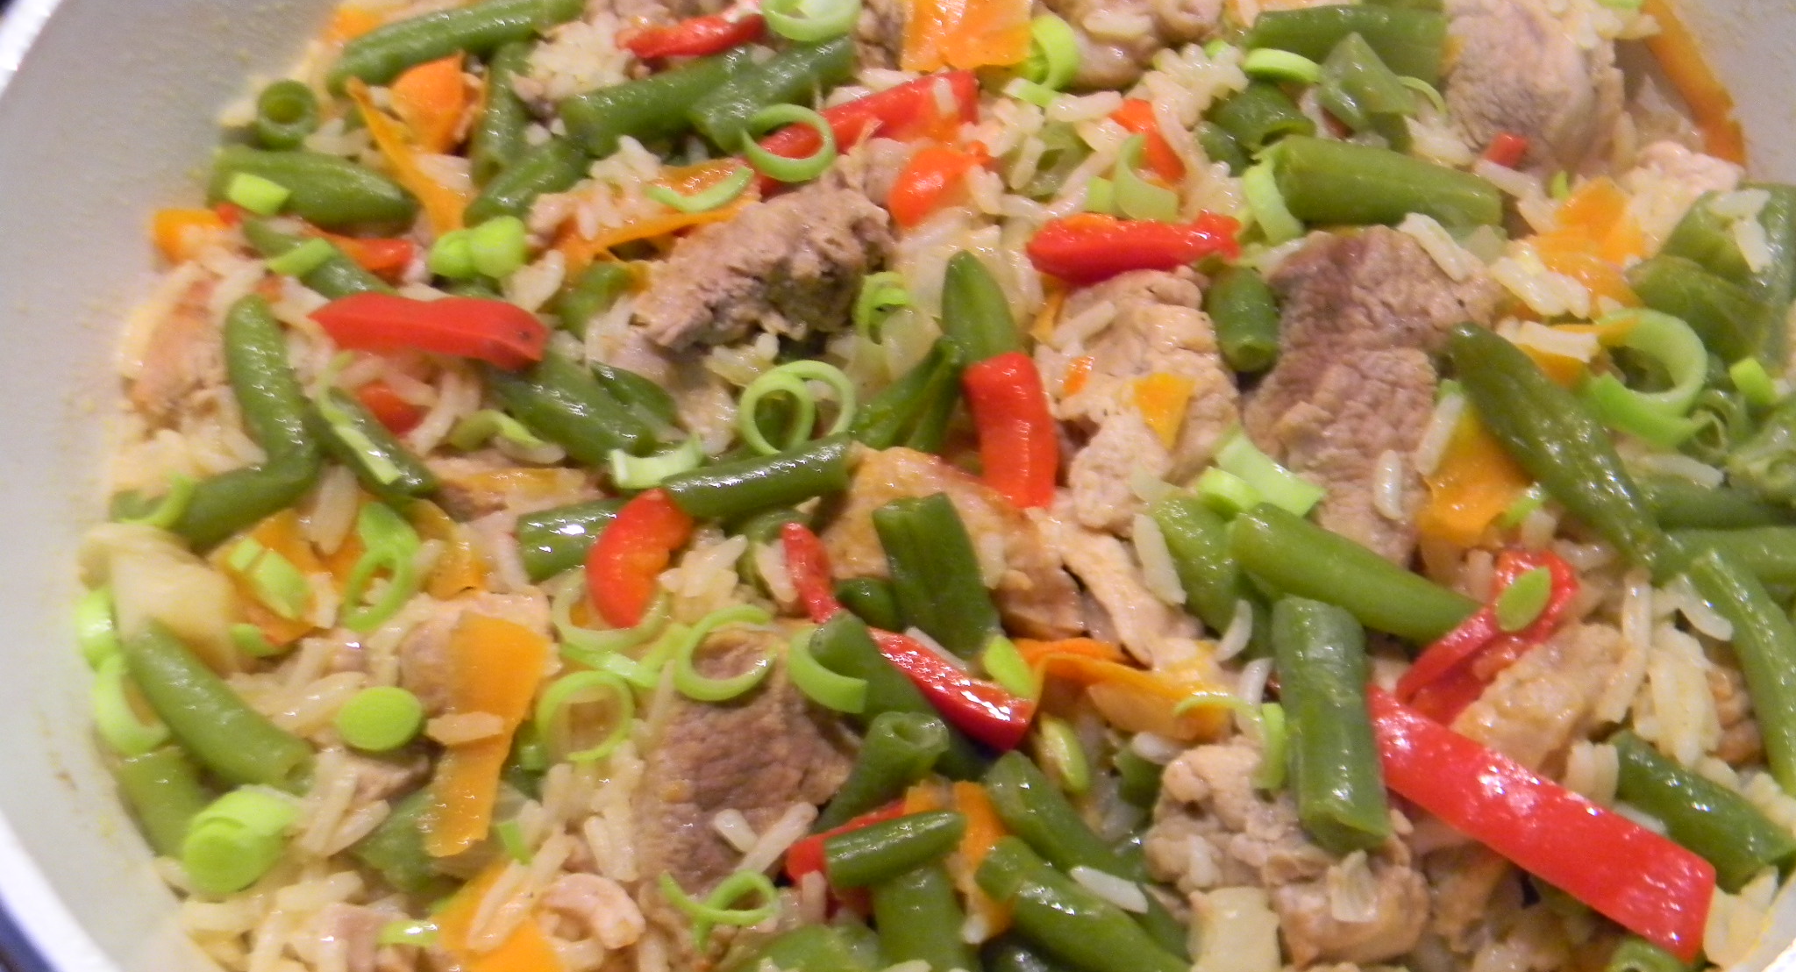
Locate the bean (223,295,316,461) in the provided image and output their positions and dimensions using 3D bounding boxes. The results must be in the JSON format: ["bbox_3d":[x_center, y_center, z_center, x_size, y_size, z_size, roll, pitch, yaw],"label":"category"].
[{"bbox_3d":[-0.096,-0.017,0.288,0.010,0.008,0.033,-24,61,-7],"label":"bean"}]

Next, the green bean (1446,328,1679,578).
[{"bbox_3d":[0.090,-0.005,0.254,0.010,0.010,0.043,-28,61,-9],"label":"green bean"}]

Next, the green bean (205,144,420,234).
[{"bbox_3d":[-0.089,-0.045,0.285,0.031,0.009,0.010,7,61,10],"label":"green bean"}]

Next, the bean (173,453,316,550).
[{"bbox_3d":[-0.097,0.003,0.278,0.023,0.008,0.008,-23,61,-6],"label":"bean"}]

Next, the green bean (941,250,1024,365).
[{"bbox_3d":[0.013,-0.025,0.277,0.010,0.009,0.024,-13,60,-1],"label":"green bean"}]

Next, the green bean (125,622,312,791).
[{"bbox_3d":[-0.095,0.030,0.260,0.037,0.008,0.010,35,70,23],"label":"green bean"}]

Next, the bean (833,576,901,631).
[{"bbox_3d":[-0.001,0.016,0.243,0.013,0.007,0.007,14,62,14],"label":"bean"}]

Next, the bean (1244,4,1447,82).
[{"bbox_3d":[0.067,-0.067,0.282,0.029,0.009,0.010,6,60,9],"label":"bean"}]

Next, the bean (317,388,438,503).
[{"bbox_3d":[-0.079,-0.006,0.281,0.026,0.007,0.007,37,71,24],"label":"bean"}]

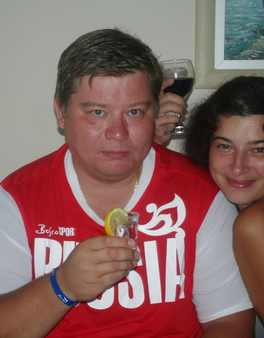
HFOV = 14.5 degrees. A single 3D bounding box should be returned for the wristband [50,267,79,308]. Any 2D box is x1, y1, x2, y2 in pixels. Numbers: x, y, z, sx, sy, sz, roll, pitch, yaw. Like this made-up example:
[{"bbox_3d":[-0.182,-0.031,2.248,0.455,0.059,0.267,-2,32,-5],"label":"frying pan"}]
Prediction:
[{"bbox_3d":[-0.111,0.197,1.730,0.012,0.067,0.055,-34,-4,22],"label":"wristband"}]

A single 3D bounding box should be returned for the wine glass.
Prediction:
[{"bbox_3d":[0.091,-0.143,2.070,0.075,0.142,0.075,-4,12,0],"label":"wine glass"}]

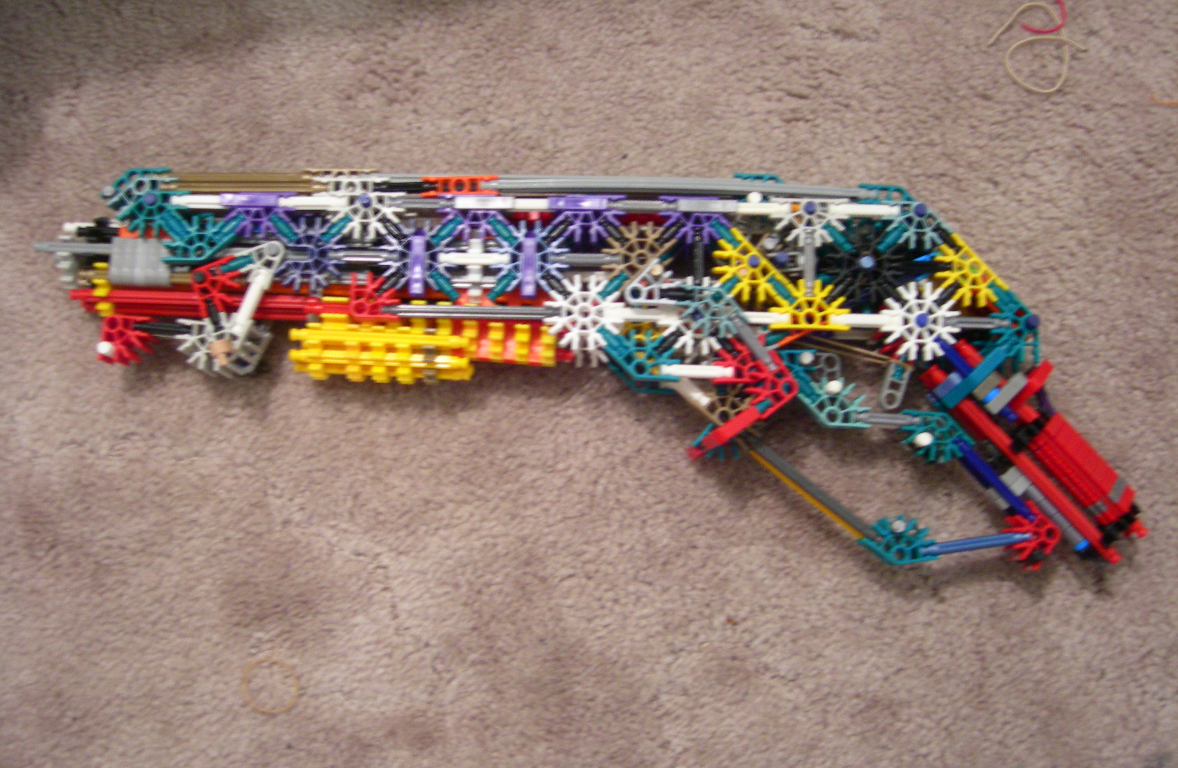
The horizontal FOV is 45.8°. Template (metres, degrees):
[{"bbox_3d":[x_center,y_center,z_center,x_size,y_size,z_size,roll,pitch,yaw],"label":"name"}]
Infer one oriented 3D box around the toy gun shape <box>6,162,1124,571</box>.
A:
[{"bbox_3d":[-0.004,-0.014,0.688,0.550,0.069,0.200,1,81,1],"label":"toy gun shape"}]

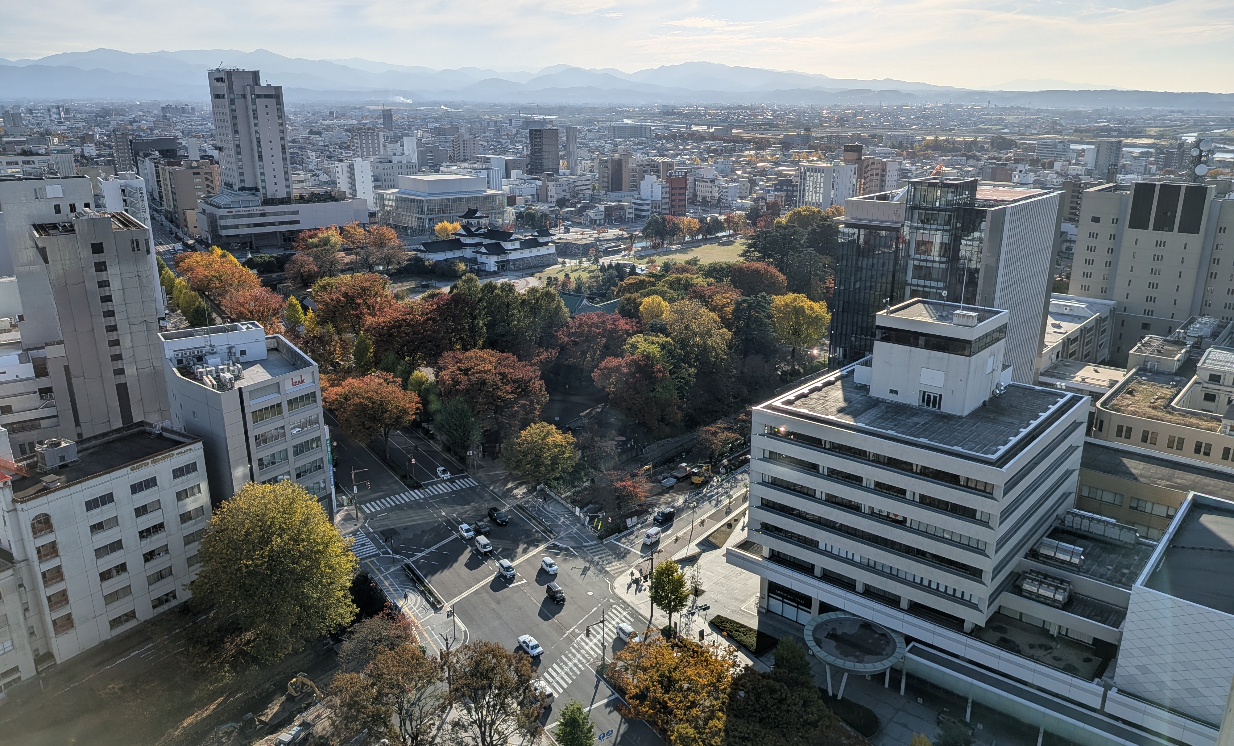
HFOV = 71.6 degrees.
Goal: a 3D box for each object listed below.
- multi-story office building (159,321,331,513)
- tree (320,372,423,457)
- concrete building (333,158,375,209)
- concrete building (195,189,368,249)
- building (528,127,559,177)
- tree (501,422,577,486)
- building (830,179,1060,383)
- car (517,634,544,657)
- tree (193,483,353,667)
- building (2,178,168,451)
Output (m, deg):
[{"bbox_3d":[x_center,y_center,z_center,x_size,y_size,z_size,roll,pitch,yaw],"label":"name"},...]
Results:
[{"bbox_3d":[-63.179,10.508,147.637,20.000,31.500,29.500,-14,22,-38],"label":"multi-story office building"},{"bbox_3d":[-49.984,9.298,177.799,19.300,17.500,18.800,0,18,0],"label":"tree"},{"bbox_3d":[-168.580,-118.877,548.811,22.220,34.340,15.150,-11,20,-31],"label":"concrete building"},{"bbox_3d":[-181.916,-86.374,472.154,80.000,23.400,45.000,-10,20,-29],"label":"concrete building"},{"bbox_3d":[-68.393,-204.366,796.746,16.160,46.460,26.260,-11,20,-31],"label":"building"},{"bbox_3d":[-14.761,16.113,162.362,13.736,12.928,13.736,0,17,0],"label":"tree"},{"bbox_3d":[64.001,-11.009,172.706,29.000,57.000,40.000,14,22,38],"label":"building"},{"bbox_3d":[-11.713,36.827,115.771,1.717,1.495,4.444,-11,20,-32],"label":"car"},{"bbox_3d":[-43.883,26.559,111.834,19.190,23.028,19.190,0,17,0],"label":"tree"},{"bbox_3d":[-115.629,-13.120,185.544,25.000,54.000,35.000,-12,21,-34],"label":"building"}]

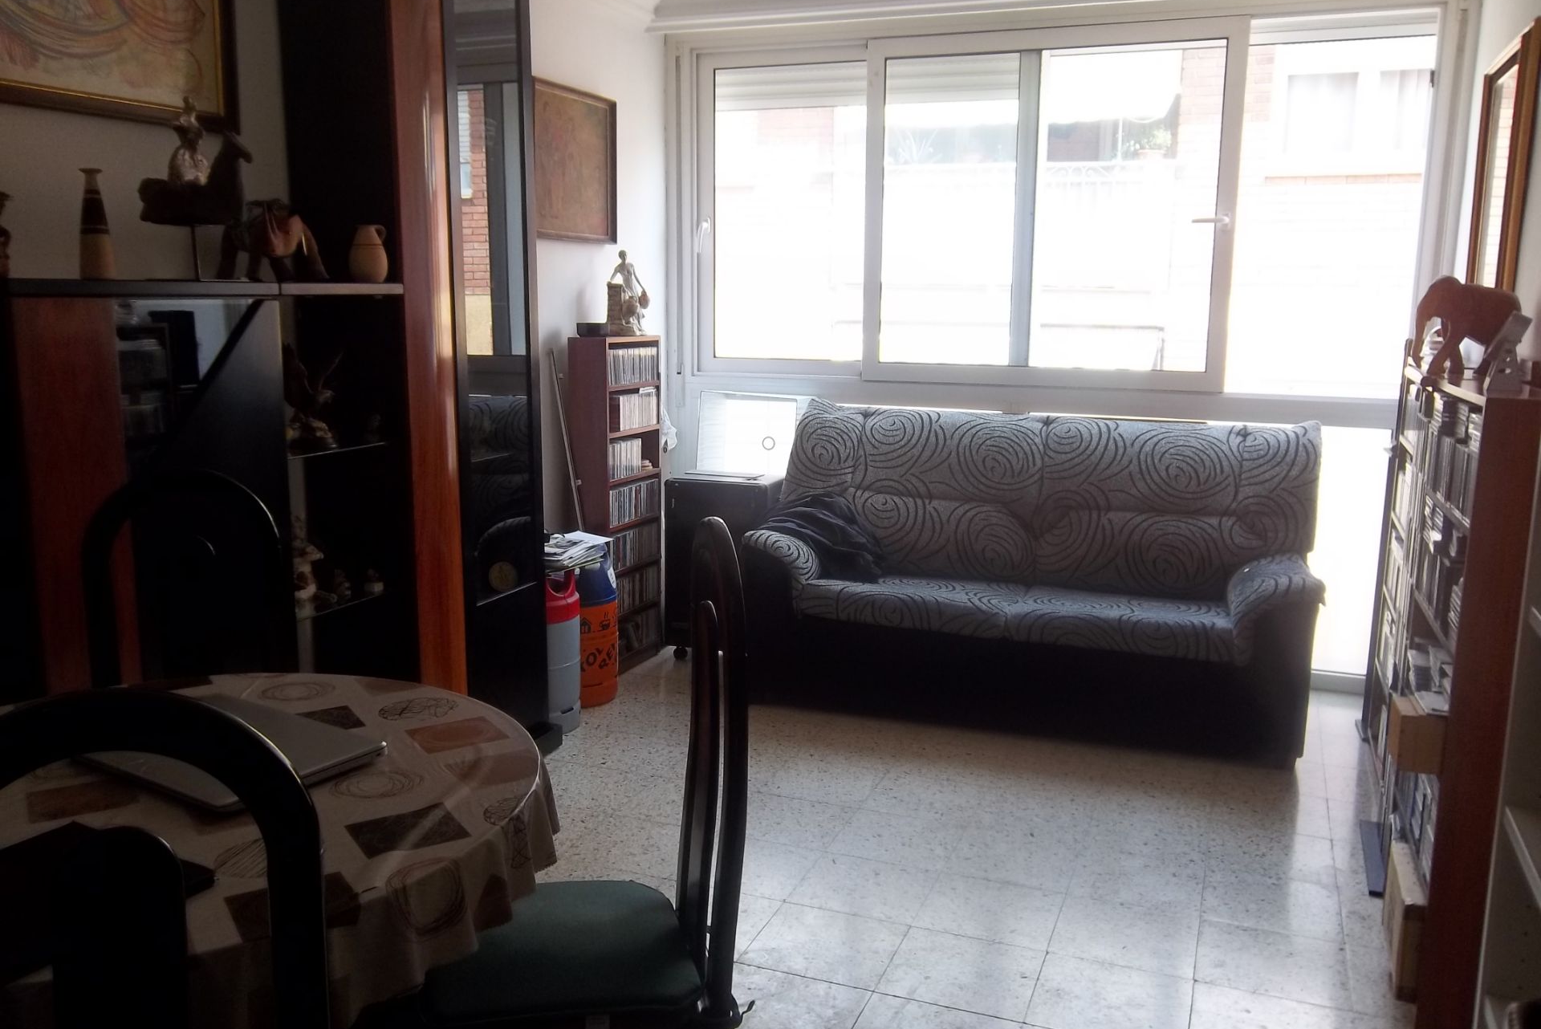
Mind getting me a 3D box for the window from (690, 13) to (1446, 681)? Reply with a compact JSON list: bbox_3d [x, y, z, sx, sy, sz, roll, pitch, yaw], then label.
[{"bbox_3d":[0.940,-0.638,4.778,2.713,2.295,0.102,4,11,20],"label":"window"}]

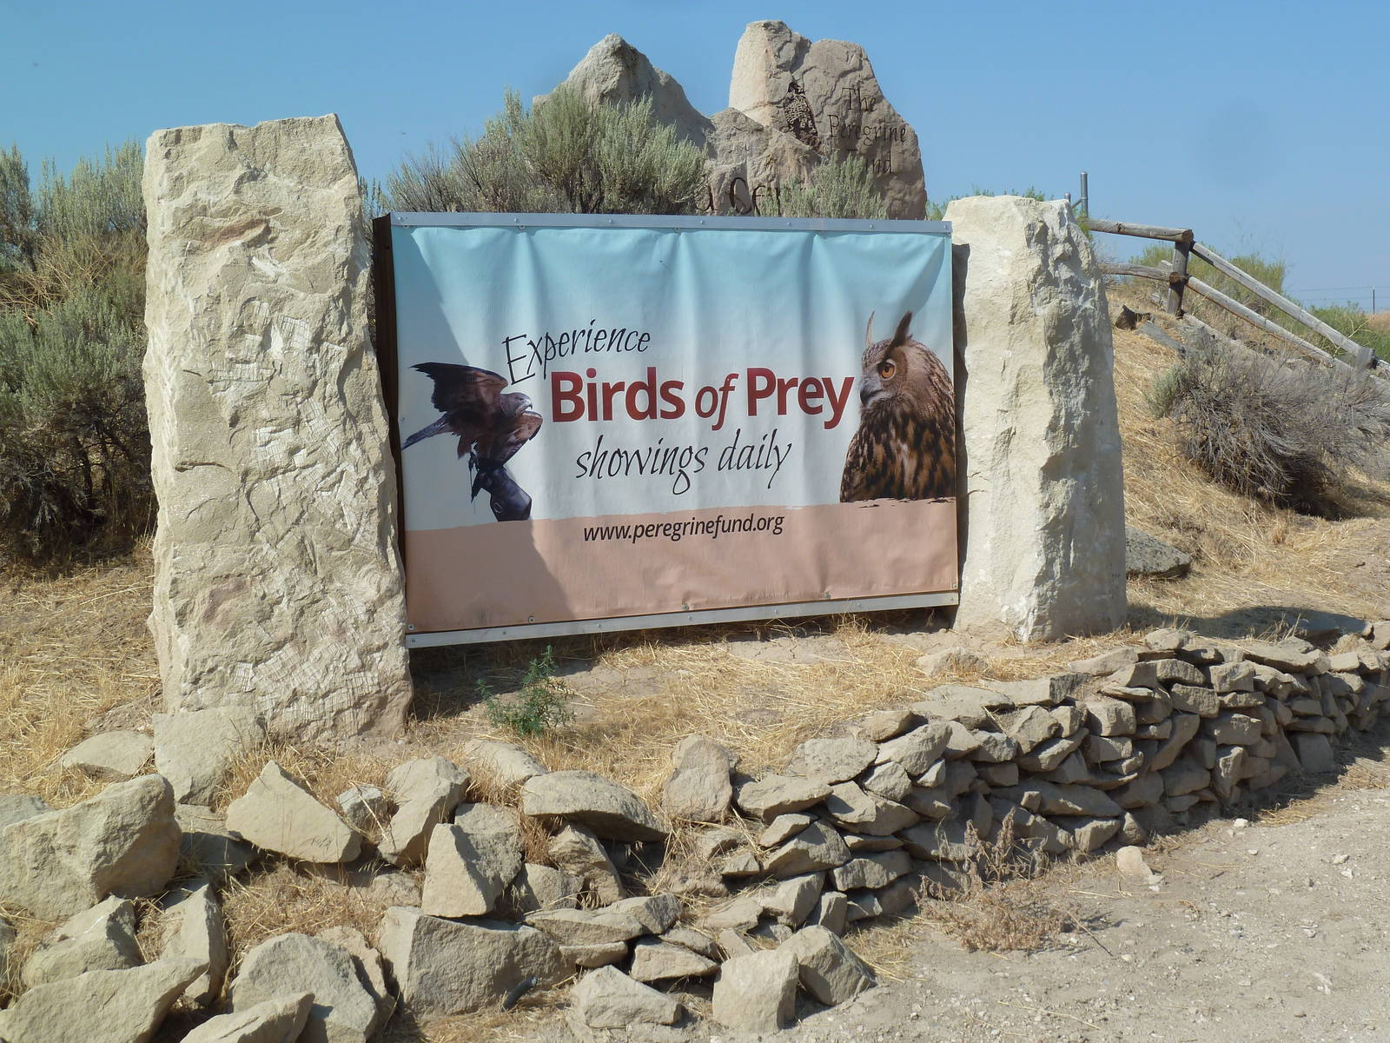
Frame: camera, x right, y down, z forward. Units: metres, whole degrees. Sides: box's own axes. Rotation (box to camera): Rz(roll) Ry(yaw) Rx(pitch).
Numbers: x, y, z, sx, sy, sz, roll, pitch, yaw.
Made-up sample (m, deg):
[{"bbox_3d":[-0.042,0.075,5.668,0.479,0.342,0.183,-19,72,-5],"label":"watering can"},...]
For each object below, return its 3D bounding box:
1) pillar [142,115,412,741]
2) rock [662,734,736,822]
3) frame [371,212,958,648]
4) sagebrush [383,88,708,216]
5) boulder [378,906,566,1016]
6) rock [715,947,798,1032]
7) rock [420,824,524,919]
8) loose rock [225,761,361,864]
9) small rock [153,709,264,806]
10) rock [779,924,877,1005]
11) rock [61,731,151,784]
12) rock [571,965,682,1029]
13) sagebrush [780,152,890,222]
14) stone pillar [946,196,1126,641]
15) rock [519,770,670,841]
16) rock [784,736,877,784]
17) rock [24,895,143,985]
[{"bbox_3d":[-1.409,-0.298,7.310,0.730,1.980,0.430,-4,4,-27],"label":"pillar"},{"bbox_3d":[0.011,0.747,6.420,0.200,0.230,0.160,-2,4,0],"label":"rock"},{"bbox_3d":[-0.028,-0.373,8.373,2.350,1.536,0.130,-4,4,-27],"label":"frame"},{"bbox_3d":[-0.899,-2.037,13.300,1.950,1.150,1.500,-1,4,0],"label":"sagebrush"},{"bbox_3d":[-0.571,1.124,5.650,0.440,0.225,0.250,-3,4,-25],"label":"boulder"},{"bbox_3d":[0.151,1.156,5.450,0.190,0.180,0.160,0,4,12],"label":"rock"},{"bbox_3d":[-0.616,0.958,6.080,0.260,0.235,0.220,-2,4,-6],"label":"rock"},{"bbox_3d":[-1.155,0.837,6.350,0.370,0.240,0.270,-3,4,-15],"label":"loose rock"},{"bbox_3d":[-1.562,0.752,7.100,0.360,0.290,0.240,-2,4,-15],"label":"small rock"},{"bbox_3d":[0.339,1.126,5.620,0.220,0.170,0.180,-3,4,-20],"label":"rock"},{"bbox_3d":[-1.944,0.777,7.300,0.300,0.130,0.240,-2,4,-10],"label":"rock"},{"bbox_3d":[-0.168,1.172,5.450,0.265,0.130,0.180,-2,4,-10],"label":"rock"},{"bbox_3d":[0.846,-1.909,13.500,0.700,0.680,0.650,-1,4,0],"label":"sagebrush"},{"bbox_3d":[1.382,-0.436,9.102,0.460,1.780,0.580,-4,4,-27],"label":"stone pillar"},{"bbox_3d":[-0.292,0.826,6.420,0.400,0.160,0.250,-2,4,-8],"label":"rock"},{"bbox_3d":[0.417,0.729,6.750,0.270,0.110,0.220,-2,4,-5],"label":"rock"},{"bbox_3d":[-1.621,1.112,5.850,0.290,0.190,0.220,-3,4,-20],"label":"rock"}]

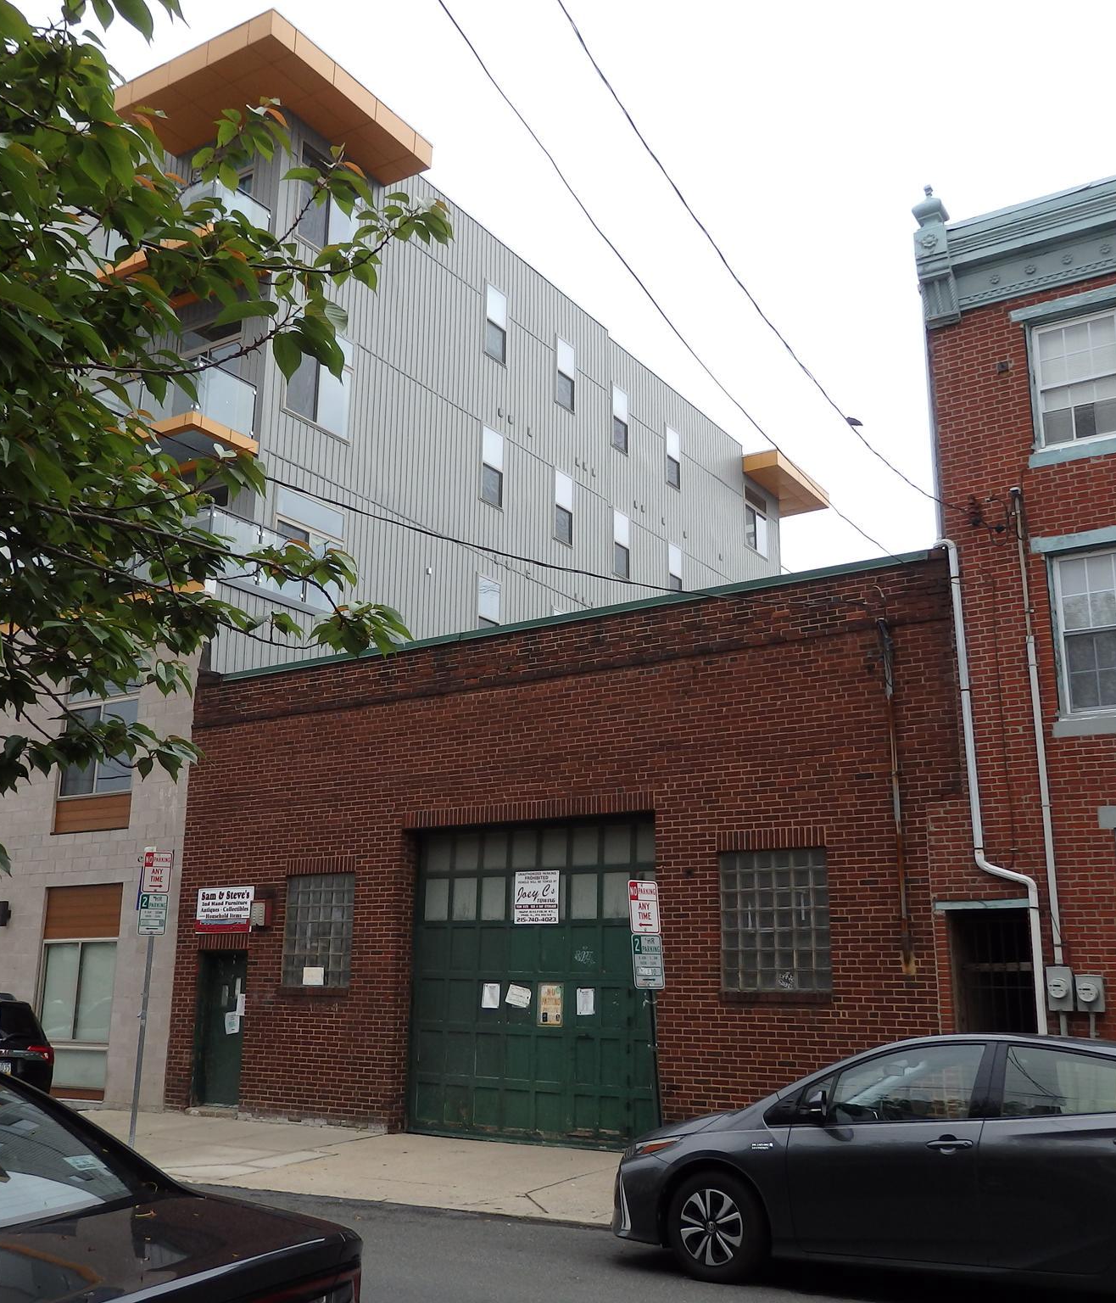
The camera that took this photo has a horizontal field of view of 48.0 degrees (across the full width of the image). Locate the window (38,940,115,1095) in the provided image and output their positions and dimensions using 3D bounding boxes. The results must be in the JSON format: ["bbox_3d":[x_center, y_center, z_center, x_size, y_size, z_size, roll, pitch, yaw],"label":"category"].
[{"bbox_3d":[-7.009,5.246,18.220,1.690,2.080,0.120,-9,-17,31],"label":"window"}]

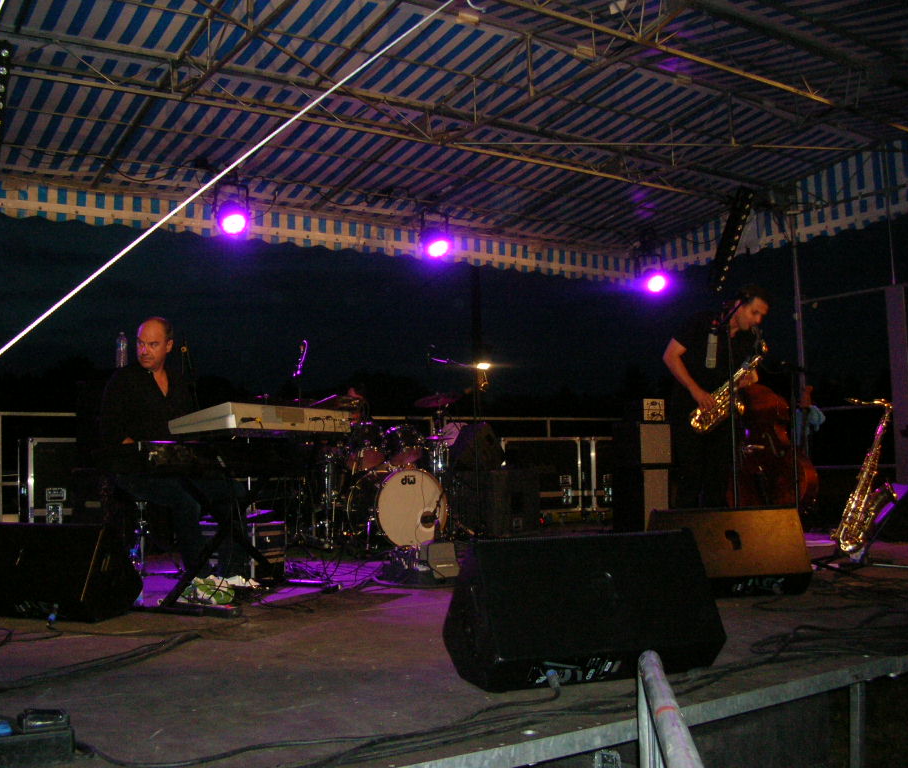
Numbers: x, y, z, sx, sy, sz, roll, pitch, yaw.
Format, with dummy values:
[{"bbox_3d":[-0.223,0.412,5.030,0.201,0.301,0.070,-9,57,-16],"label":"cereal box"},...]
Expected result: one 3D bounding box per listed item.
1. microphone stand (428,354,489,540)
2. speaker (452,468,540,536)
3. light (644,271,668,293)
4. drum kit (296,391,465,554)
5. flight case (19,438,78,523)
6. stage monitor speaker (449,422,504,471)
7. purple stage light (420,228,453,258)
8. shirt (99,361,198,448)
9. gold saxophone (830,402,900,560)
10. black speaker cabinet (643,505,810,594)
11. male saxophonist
[{"bbox_3d":[0.004,0.490,8.055,0.600,1.466,0.500,-3,-5,17],"label":"microphone stand"},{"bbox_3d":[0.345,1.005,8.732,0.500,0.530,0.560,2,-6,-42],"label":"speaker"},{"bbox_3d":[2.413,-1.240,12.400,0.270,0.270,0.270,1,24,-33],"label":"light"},{"bbox_3d":[-0.595,0.642,7.866,1.220,1.170,1.100,1,-6,-33],"label":"drum kit"},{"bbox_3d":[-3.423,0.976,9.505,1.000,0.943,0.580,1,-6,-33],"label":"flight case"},{"bbox_3d":[0.218,0.557,8.727,0.400,0.370,0.500,-4,-5,21],"label":"stage monitor speaker"},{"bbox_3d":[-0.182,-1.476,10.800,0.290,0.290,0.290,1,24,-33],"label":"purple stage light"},{"bbox_3d":[-1.402,0.175,4.720,0.450,0.560,0.310,2,-6,-41],"label":"shirt"},{"bbox_3d":[2.144,0.472,5.400,0.380,0.820,0.210,15,-5,6],"label":"gold saxophone"},{"bbox_3d":[1.204,0.726,4.561,0.680,0.355,0.490,-1,-5,-6],"label":"black speaker cabinet"},{"bbox_3d":[1.481,0.223,5.872,0.480,1.554,0.530,-6,-6,41],"label":"male saxophonist"}]

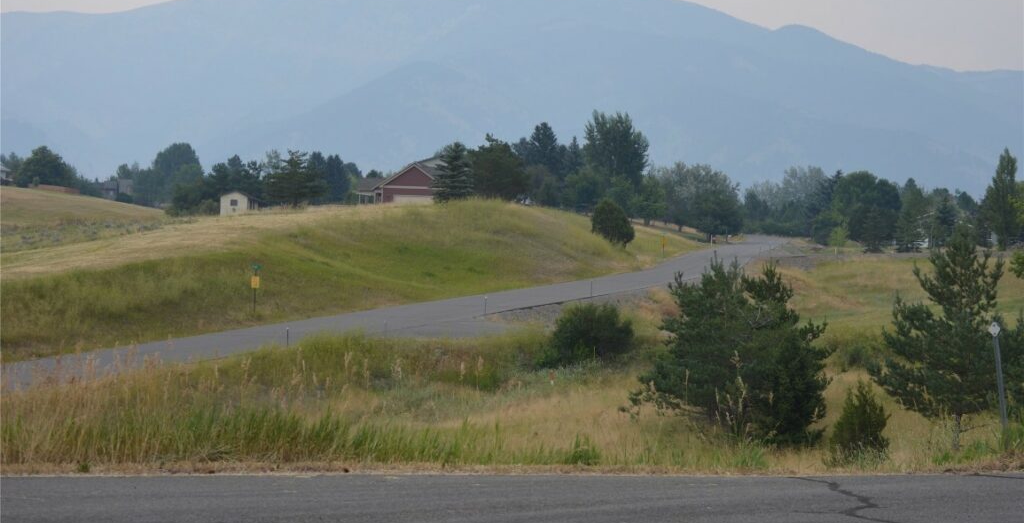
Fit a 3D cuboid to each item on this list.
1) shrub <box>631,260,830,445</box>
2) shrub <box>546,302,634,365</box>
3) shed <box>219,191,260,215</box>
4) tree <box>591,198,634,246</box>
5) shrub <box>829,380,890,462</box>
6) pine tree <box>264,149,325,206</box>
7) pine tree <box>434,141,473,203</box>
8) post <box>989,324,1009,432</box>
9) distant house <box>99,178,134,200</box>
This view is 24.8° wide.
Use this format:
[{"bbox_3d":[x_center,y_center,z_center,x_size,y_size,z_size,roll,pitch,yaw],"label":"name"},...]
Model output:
[{"bbox_3d":[2.333,0.987,25.000,2.124,2.017,1.950,0,0,0],"label":"shrub"},{"bbox_3d":[2.189,2.036,65.000,2.454,1.841,2.400,0,0,0],"label":"shrub"},{"bbox_3d":[-26.329,-5.528,226.000,3.100,2.521,3.500,0,0,10],"label":"shed"},{"bbox_3d":[8.107,-3.186,188.000,3.549,3.953,3.500,0,0,0],"label":"tree"},{"bbox_3d":[3.131,1.442,21.000,0.523,0.757,0.560,0,0,0],"label":"shrub"},{"bbox_3d":[-21.932,-8.369,235.000,6.050,5.849,5.800,0,0,0],"label":"pine tree"},{"bbox_3d":[-5.648,-8.496,225.000,4.055,6.179,4.100,0,0,0],"label":"pine tree"},{"bbox_3d":[4.497,1.116,21.500,0.120,1.130,0.070,-6,0,0],"label":"post"},{"bbox_3d":[-95.035,-17.301,560.000,9.000,5.767,8.500,0,0,0],"label":"distant house"}]

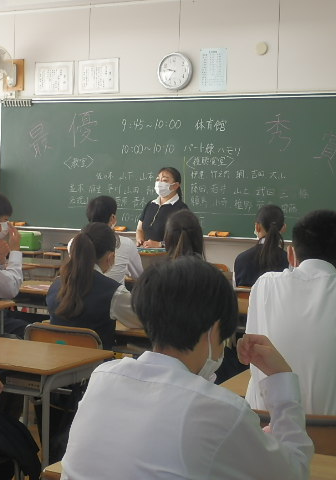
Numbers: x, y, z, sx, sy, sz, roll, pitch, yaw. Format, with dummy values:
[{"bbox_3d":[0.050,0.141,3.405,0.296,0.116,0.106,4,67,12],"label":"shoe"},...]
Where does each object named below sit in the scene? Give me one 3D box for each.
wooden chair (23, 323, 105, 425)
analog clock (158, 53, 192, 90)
[{"bbox_3d":[-0.314,0.721,3.964,0.380,0.760,0.460,3,5,25],"label":"wooden chair"},{"bbox_3d":[0.064,-1.450,8.097,0.325,0.325,0.050,3,5,25],"label":"analog clock"}]

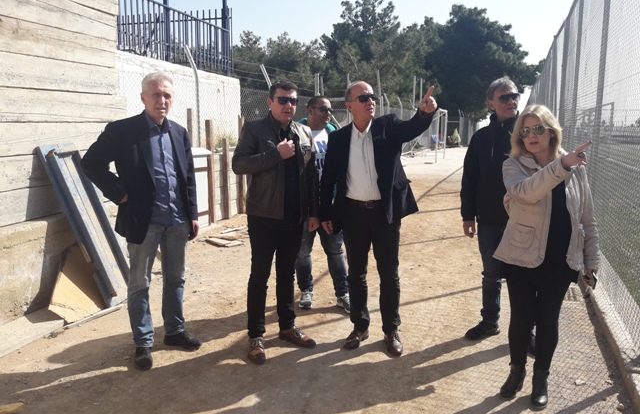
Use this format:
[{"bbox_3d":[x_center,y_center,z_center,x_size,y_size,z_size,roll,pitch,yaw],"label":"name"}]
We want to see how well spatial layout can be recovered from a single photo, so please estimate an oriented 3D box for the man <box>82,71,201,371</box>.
[{"bbox_3d":[-1.100,0.086,3.239,0.650,1.792,0.420,-7,12,-37],"label":"man"}]

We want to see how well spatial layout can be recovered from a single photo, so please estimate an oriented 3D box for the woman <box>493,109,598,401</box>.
[{"bbox_3d":[1.169,0.269,2.739,0.530,1.593,0.430,1,9,5],"label":"woman"}]

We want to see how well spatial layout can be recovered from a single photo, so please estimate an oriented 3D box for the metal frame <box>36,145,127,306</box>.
[{"bbox_3d":[-1.877,0.115,4.310,0.090,1.374,0.380,-22,2,18],"label":"metal frame"}]

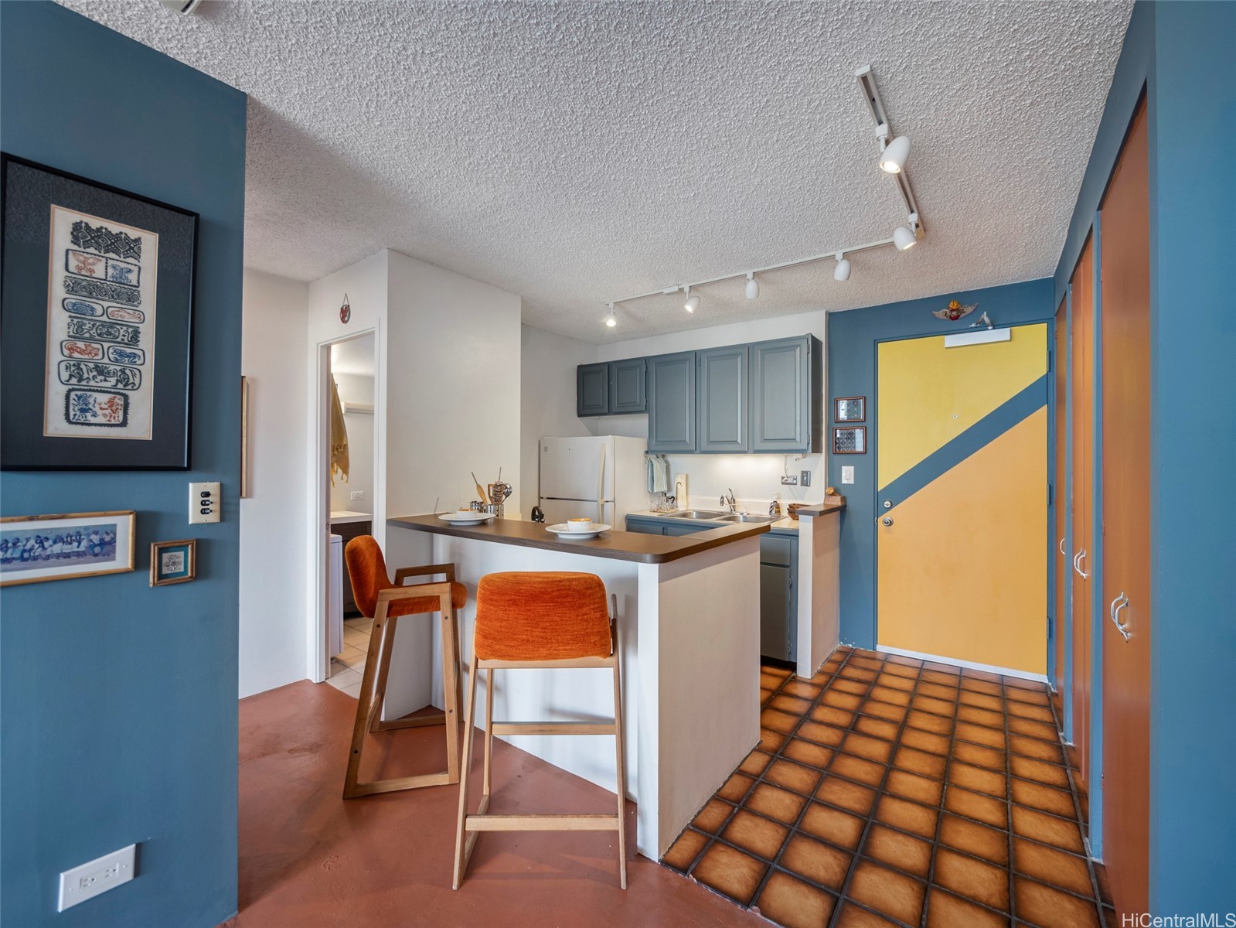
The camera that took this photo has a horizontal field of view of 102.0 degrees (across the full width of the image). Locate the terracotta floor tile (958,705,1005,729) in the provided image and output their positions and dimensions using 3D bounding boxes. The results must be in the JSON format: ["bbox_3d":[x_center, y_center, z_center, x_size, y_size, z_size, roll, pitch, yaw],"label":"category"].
[{"bbox_3d":[1.899,1.320,2.617,0.186,0.010,0.186,0,0,37],"label":"terracotta floor tile"}]

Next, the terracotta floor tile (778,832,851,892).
[{"bbox_3d":[0.659,1.317,1.666,0.186,0.010,0.186,0,0,37],"label":"terracotta floor tile"}]

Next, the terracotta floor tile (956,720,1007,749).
[{"bbox_3d":[1.723,1.294,2.384,0.189,0.010,0.190,0,0,37],"label":"terracotta floor tile"}]

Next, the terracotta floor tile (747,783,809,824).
[{"bbox_3d":[0.612,1.320,1.943,0.196,0.012,0.196,0,0,36],"label":"terracotta floor tile"}]

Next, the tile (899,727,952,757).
[{"bbox_3d":[1.449,1.309,2.357,0.188,0.012,0.187,-1,-1,37],"label":"tile"}]

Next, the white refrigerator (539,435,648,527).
[{"bbox_3d":[-0.133,0.560,4.246,0.735,1.528,0.730,0,0,33],"label":"white refrigerator"}]

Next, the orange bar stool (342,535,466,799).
[{"bbox_3d":[-0.951,0.836,2.300,0.490,0.990,0.530,0,0,-14],"label":"orange bar stool"}]

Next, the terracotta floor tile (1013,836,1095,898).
[{"bbox_3d":[1.384,1.290,1.606,0.189,0.010,0.190,0,0,37],"label":"terracotta floor tile"}]

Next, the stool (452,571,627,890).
[{"bbox_3d":[-0.242,0.811,1.735,0.515,0.955,0.455,0,0,-2],"label":"stool"}]

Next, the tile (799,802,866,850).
[{"bbox_3d":[0.764,1.291,1.787,0.189,0.010,0.190,0,0,37],"label":"tile"}]

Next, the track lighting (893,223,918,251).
[{"bbox_3d":[1.253,-0.980,2.180,0.073,0.096,0.072,-29,-2,4],"label":"track lighting"}]

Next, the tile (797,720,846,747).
[{"bbox_3d":[0.994,1.318,2.442,0.188,0.012,0.187,-1,-1,37],"label":"tile"}]

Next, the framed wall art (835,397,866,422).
[{"bbox_3d":[1.662,-0.387,3.582,0.202,0.176,0.020,-1,0,37],"label":"framed wall art"}]

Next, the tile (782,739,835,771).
[{"bbox_3d":[0.864,1.320,2.276,0.196,0.012,0.196,0,0,36],"label":"tile"}]

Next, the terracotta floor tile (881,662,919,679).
[{"bbox_3d":[1.796,1.320,3.163,0.196,0.012,0.196,0,0,36],"label":"terracotta floor tile"}]

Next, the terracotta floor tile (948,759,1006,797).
[{"bbox_3d":[1.519,1.337,2.113,0.197,0.012,0.197,0,0,37],"label":"terracotta floor tile"}]

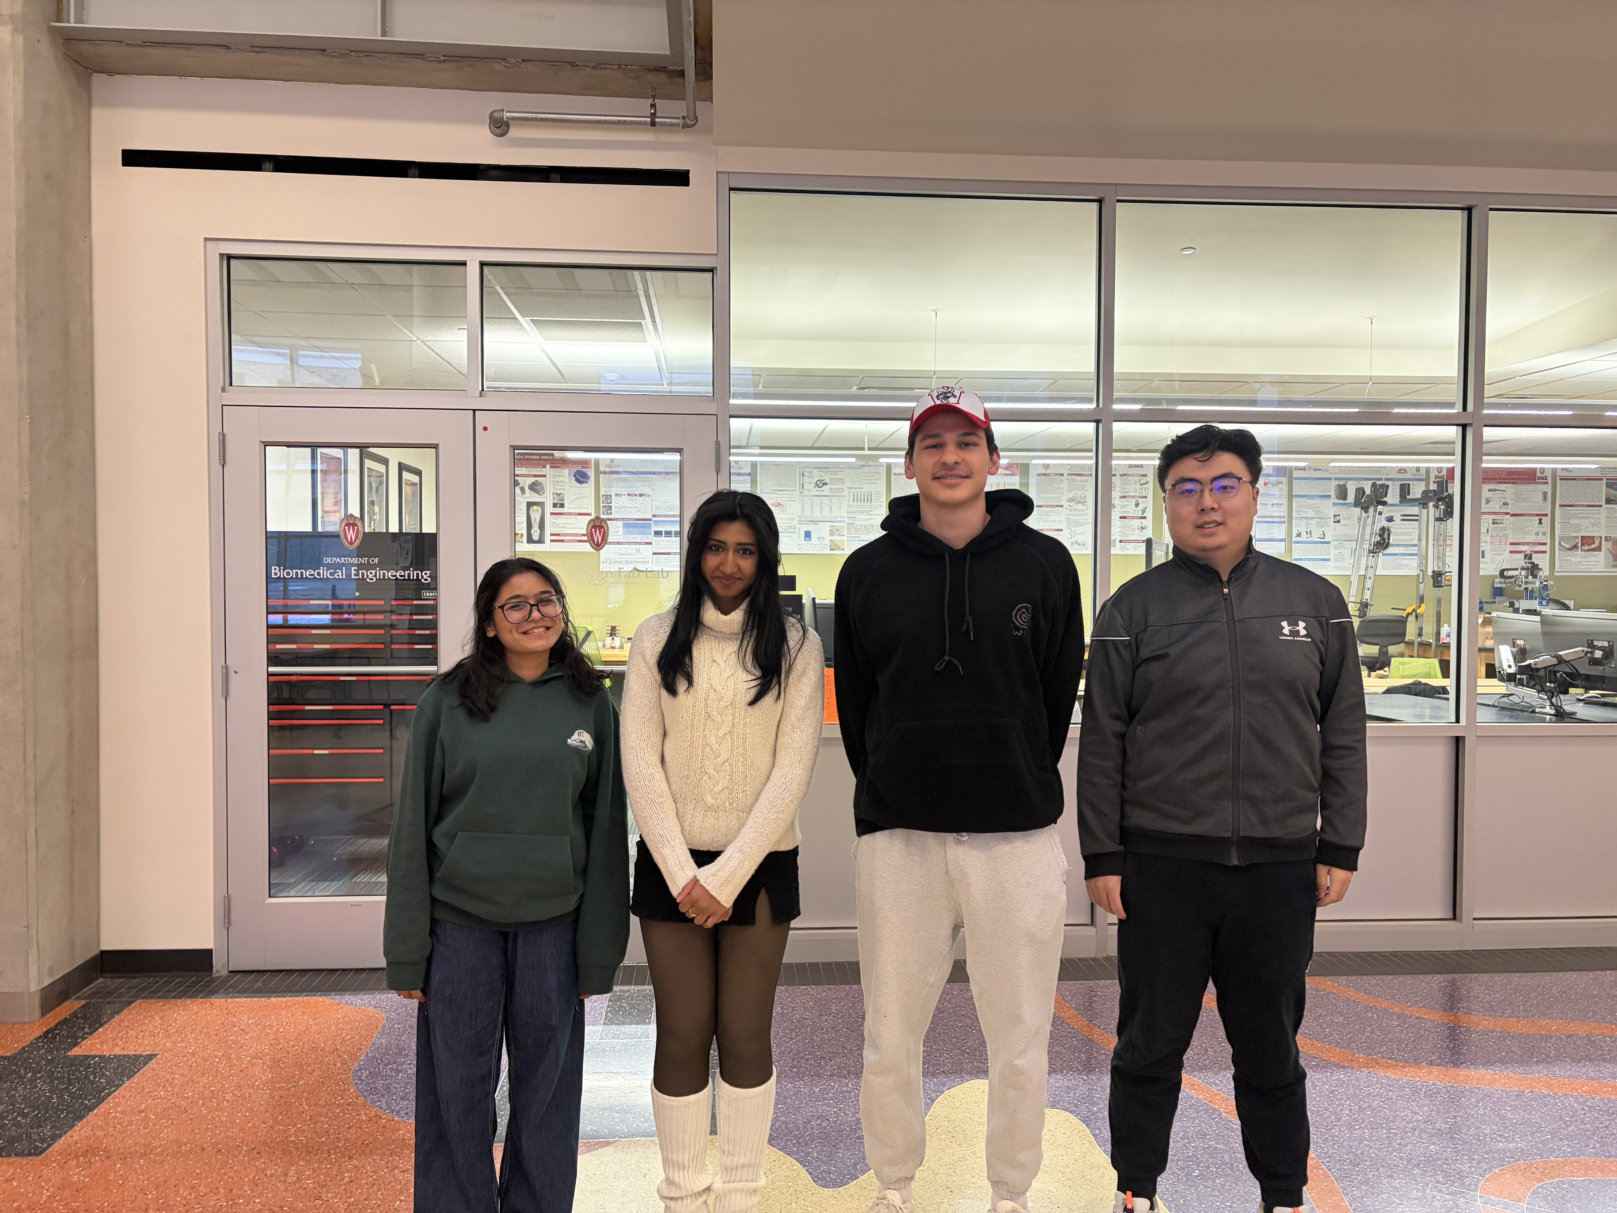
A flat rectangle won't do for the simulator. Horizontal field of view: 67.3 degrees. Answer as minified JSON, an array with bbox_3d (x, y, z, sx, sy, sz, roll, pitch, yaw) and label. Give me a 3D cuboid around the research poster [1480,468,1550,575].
[{"bbox_3d":[6.661,-0.842,11.869,1.215,1.070,0.020,0,1,-4],"label":"research poster"}]

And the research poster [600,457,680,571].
[{"bbox_3d":[-1.227,-0.858,11.267,1.396,1.067,0.020,0,1,-4],"label":"research poster"}]

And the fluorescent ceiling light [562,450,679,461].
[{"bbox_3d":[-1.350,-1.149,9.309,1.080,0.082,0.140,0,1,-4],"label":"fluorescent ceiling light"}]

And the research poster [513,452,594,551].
[{"bbox_3d":[-2.577,-0.967,11.161,1.215,0.920,0.020,0,1,-4],"label":"research poster"}]

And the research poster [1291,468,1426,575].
[{"bbox_3d":[5.331,-0.838,11.767,1.312,1.067,0.020,0,1,-4],"label":"research poster"}]

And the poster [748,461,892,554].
[{"bbox_3d":[0.132,-0.940,11.369,1.195,0.903,0.020,0,1,-4],"label":"poster"}]

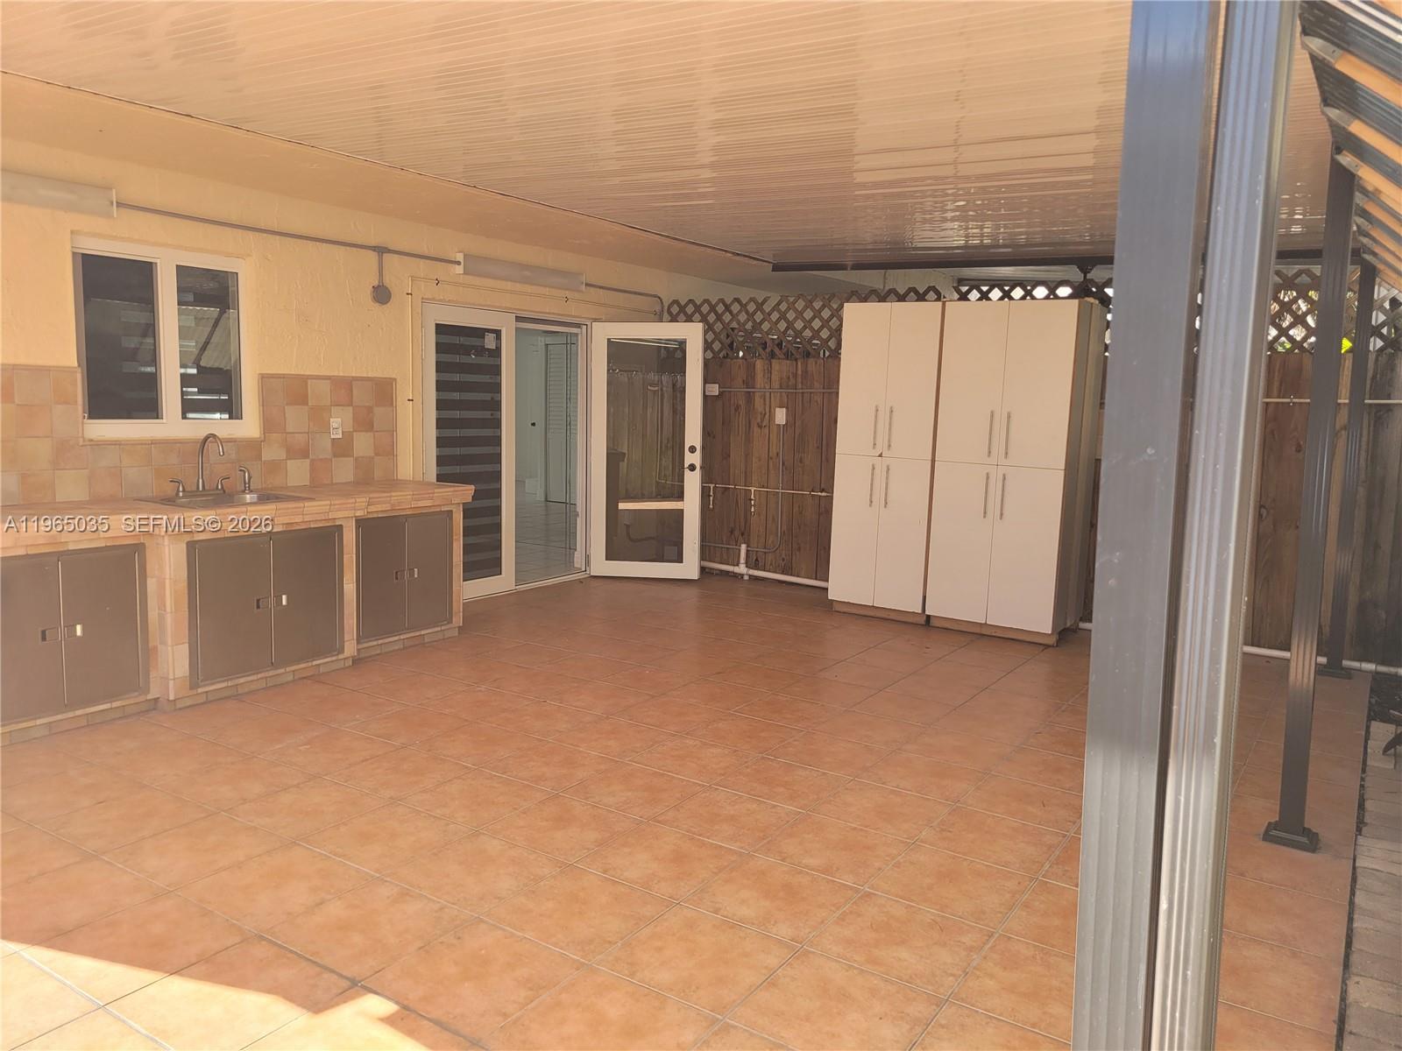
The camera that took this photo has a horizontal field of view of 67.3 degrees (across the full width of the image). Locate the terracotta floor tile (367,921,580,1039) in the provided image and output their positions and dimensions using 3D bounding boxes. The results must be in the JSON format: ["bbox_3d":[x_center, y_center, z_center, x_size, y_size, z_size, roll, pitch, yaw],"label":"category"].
[{"bbox_3d":[-0.610,1.241,2.896,0.435,0.012,0.435,7,9,32],"label":"terracotta floor tile"}]

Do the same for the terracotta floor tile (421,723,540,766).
[{"bbox_3d":[-0.978,0.958,4.595,0.425,0.012,0.425,7,9,32],"label":"terracotta floor tile"}]

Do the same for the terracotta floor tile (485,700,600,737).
[{"bbox_3d":[-0.753,0.935,5.039,0.428,0.012,0.428,7,9,32],"label":"terracotta floor tile"}]

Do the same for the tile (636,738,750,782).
[{"bbox_3d":[-0.023,1.004,4.495,0.425,0.012,0.425,7,9,32],"label":"tile"}]

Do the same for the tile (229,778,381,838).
[{"bbox_3d":[-1.425,1.024,3.820,0.419,0.012,0.419,7,9,32],"label":"tile"}]

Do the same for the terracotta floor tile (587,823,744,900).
[{"bbox_3d":[-0.129,1.129,3.547,0.425,0.012,0.425,7,9,32],"label":"terracotta floor tile"}]

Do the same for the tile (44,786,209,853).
[{"bbox_3d":[-2.087,1.066,3.832,0.434,0.012,0.434,7,9,33],"label":"tile"}]

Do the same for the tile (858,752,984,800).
[{"bbox_3d":[0.952,1.076,4.498,0.435,0.012,0.435,7,9,32],"label":"tile"}]

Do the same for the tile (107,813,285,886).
[{"bbox_3d":[-1.722,1.108,3.608,0.434,0.012,0.434,7,9,33],"label":"tile"}]

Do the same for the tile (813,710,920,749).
[{"bbox_3d":[0.821,0.990,5.100,0.435,0.012,0.435,7,9,32],"label":"tile"}]

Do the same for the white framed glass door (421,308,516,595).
[{"bbox_3d":[-1.653,-0.485,7.550,0.060,2.081,0.906,7,9,32],"label":"white framed glass door"}]

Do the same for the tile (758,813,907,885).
[{"bbox_3d":[0.473,1.151,3.736,0.428,0.012,0.428,7,9,32],"label":"tile"}]

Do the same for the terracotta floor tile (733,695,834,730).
[{"bbox_3d":[0.440,0.909,5.133,0.419,0.012,0.419,7,9,32],"label":"terracotta floor tile"}]

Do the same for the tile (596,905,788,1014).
[{"bbox_3d":[-0.004,1.234,3.008,0.428,0.012,0.428,7,9,32],"label":"tile"}]

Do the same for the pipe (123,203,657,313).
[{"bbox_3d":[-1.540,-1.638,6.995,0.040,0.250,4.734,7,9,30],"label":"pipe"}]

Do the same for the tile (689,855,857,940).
[{"bbox_3d":[0.234,1.193,3.372,0.428,0.012,0.428,7,9,32],"label":"tile"}]

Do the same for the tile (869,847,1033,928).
[{"bbox_3d":[0.845,1.204,3.529,0.435,0.012,0.435,7,9,32],"label":"tile"}]

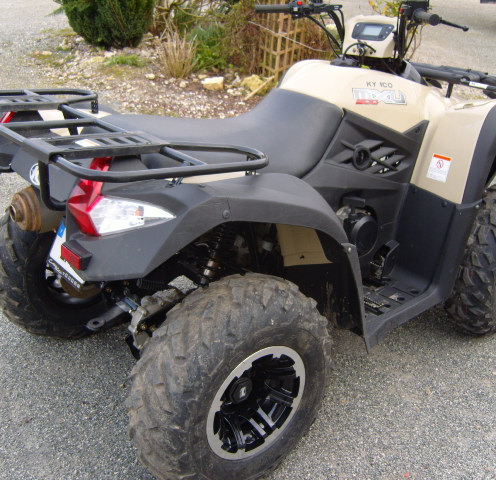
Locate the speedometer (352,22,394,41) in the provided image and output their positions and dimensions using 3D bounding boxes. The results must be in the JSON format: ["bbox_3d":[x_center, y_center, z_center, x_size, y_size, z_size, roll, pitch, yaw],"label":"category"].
[{"bbox_3d":[0.455,-0.752,2.342,0.148,0.070,0.030,21,-7,37],"label":"speedometer"}]

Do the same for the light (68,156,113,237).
[{"bbox_3d":[-0.333,-0.104,1.479,0.130,0.145,0.140,-18,31,-35],"label":"light"}]

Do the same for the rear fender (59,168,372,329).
[{"bbox_3d":[-0.042,0.092,1.755,0.890,0.605,0.310,-18,31,-35],"label":"rear fender"}]

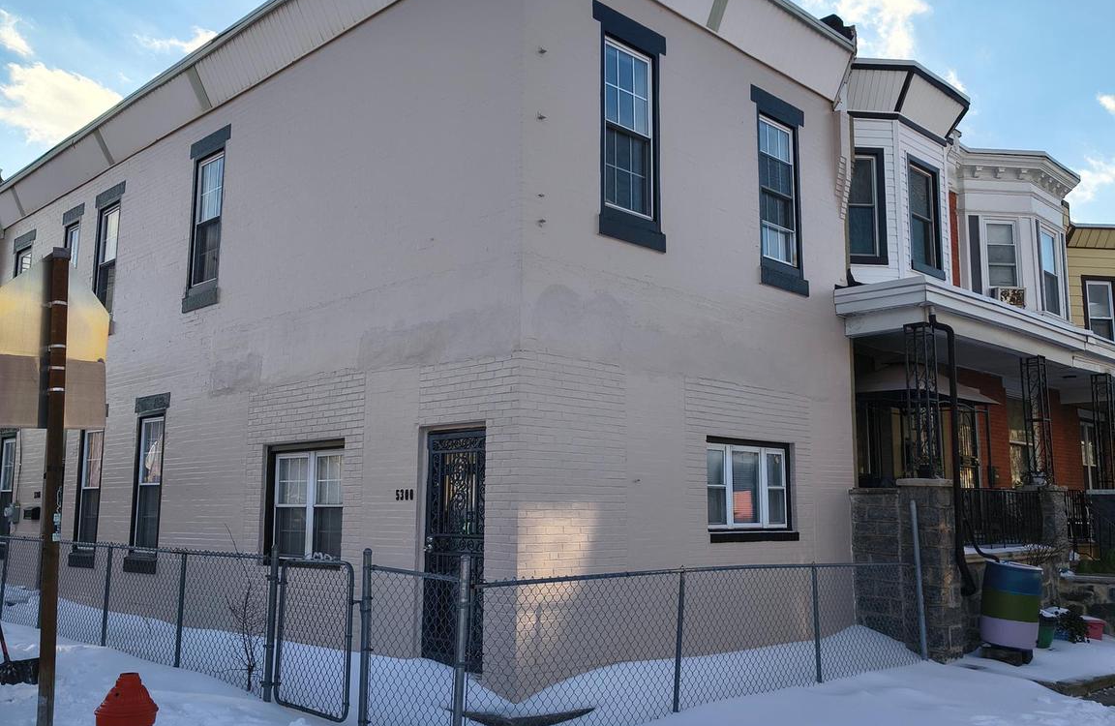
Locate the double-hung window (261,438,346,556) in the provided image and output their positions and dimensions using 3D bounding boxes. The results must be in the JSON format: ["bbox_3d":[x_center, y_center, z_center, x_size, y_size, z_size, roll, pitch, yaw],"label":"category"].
[{"bbox_3d":[-2.571,1.435,10.624,0.140,1.205,1.524,9,-12,-44],"label":"double-hung window"}]

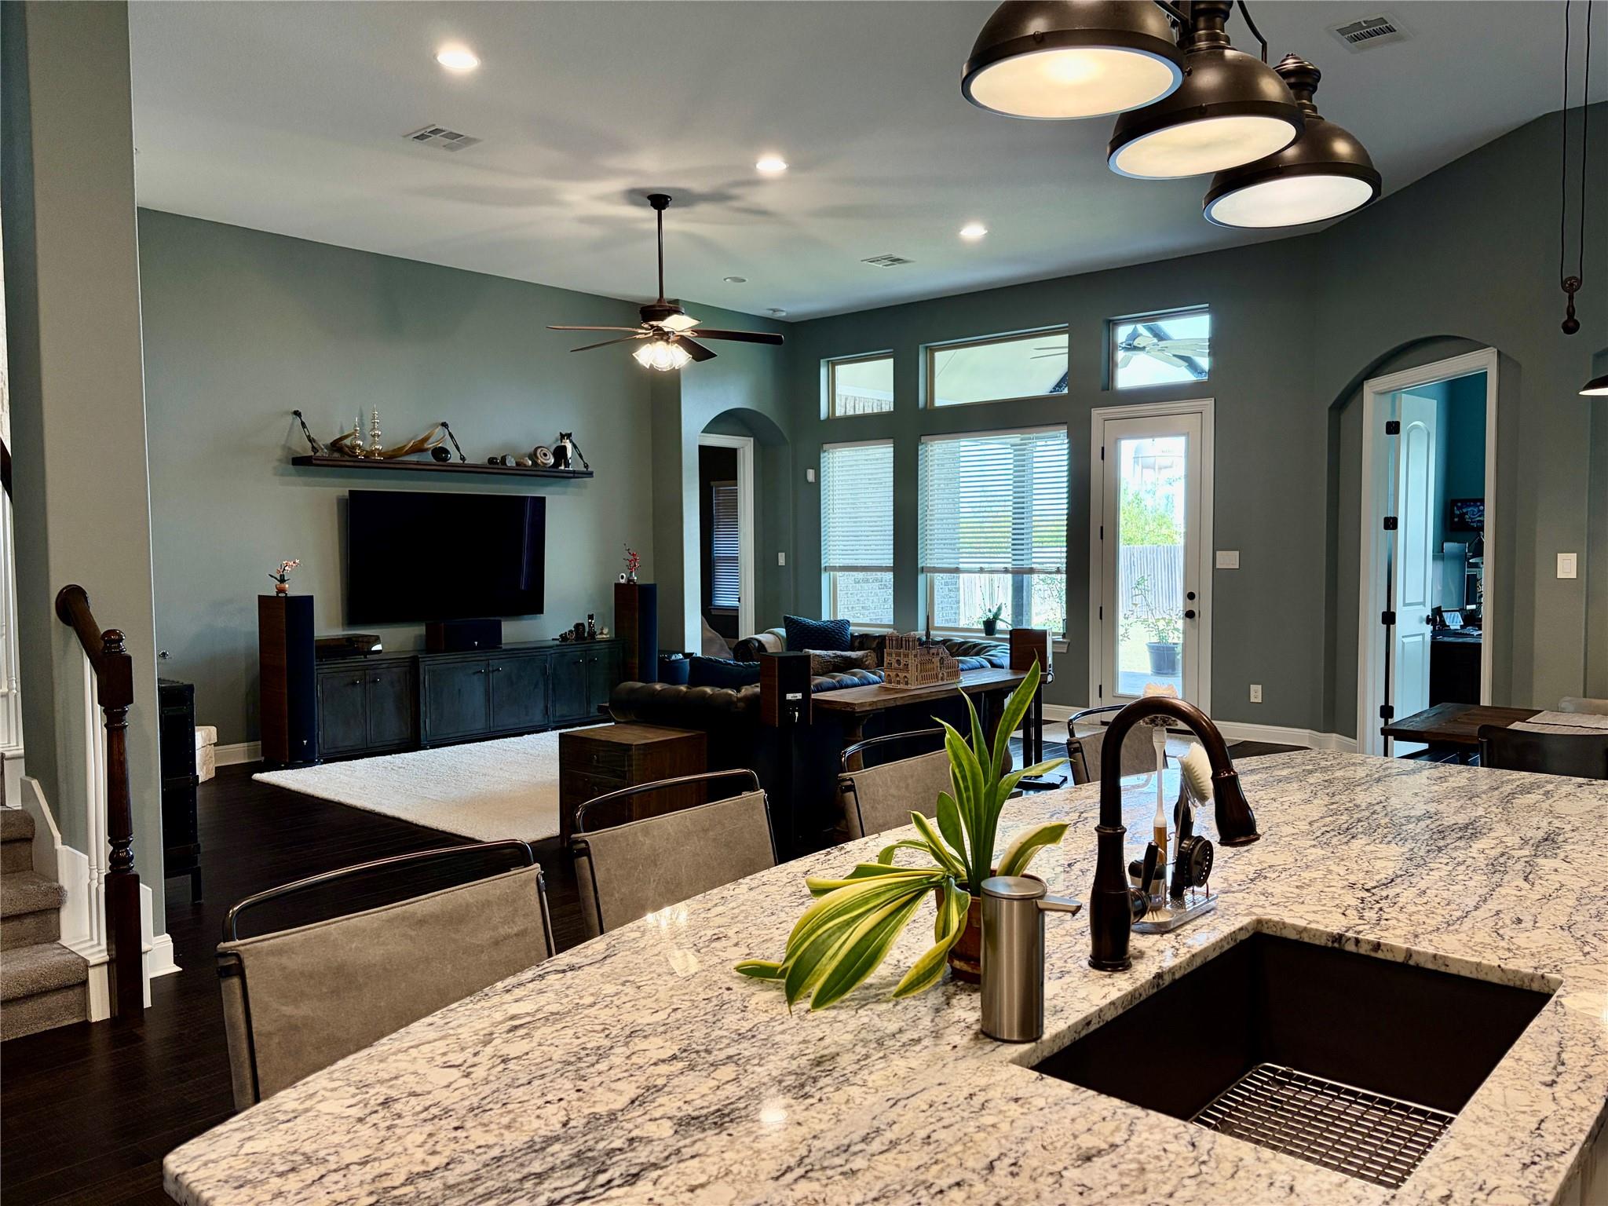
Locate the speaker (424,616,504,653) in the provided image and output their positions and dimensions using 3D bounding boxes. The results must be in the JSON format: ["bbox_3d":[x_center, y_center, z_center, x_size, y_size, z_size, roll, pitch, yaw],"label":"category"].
[{"bbox_3d":[-2.647,0.255,9.397,0.270,0.225,0.515,2,4,42],"label":"speaker"}]

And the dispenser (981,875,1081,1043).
[{"bbox_3d":[0.266,0.421,1.415,0.117,0.173,0.074,1,3,24],"label":"dispenser"}]

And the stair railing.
[{"bbox_3d":[-2.286,0.637,3.909,0.410,1.370,0.120,2,4,41],"label":"stair railing"}]

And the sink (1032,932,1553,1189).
[{"bbox_3d":[0.611,0.638,1.468,0.420,0.235,0.700,2,4,42],"label":"sink"}]

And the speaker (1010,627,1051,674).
[{"bbox_3d":[1.415,0.334,7.558,0.250,0.340,0.195,1,3,21],"label":"speaker"}]

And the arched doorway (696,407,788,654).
[{"bbox_3d":[-0.693,-0.456,11.573,0.400,2.790,1.170,2,4,42],"label":"arched doorway"}]

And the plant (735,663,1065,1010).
[{"bbox_3d":[0.132,0.292,1.630,0.455,0.425,0.310,0,3,0],"label":"plant"}]

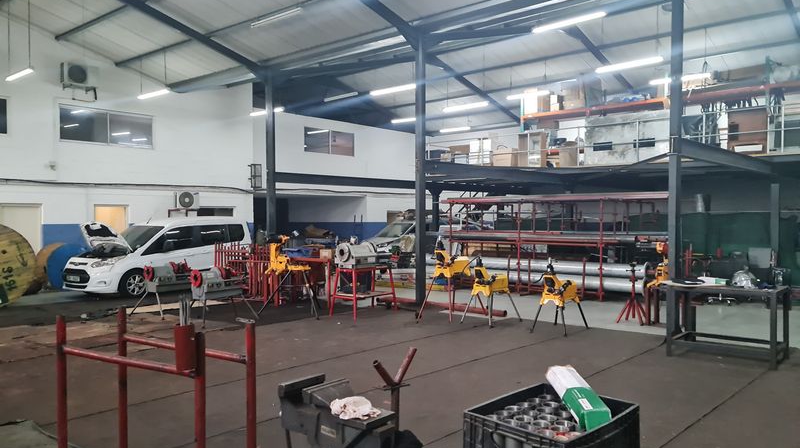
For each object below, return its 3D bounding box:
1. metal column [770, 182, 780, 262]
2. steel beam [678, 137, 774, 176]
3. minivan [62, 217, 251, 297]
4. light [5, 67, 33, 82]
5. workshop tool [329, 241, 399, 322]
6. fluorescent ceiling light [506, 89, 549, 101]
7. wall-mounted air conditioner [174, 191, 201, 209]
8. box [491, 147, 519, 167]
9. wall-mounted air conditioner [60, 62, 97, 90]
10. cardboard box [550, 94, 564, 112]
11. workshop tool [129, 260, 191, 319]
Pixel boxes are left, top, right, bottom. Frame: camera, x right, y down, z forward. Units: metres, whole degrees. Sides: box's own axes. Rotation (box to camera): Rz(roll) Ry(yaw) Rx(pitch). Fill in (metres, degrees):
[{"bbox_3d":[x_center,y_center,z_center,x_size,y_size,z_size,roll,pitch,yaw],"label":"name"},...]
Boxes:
[{"bbox_3d":[8.895,0.252,14.782,0.150,2.655,0.190,0,1,41],"label":"metal column"},{"bbox_3d":[6.506,-1.208,12.066,0.150,0.230,7.103,0,1,41],"label":"steel beam"},{"bbox_3d":[-5.816,0.733,15.334,1.900,1.840,4.420,0,1,33],"label":"minivan"},{"bbox_3d":[-7.984,-3.128,13.100,1.500,0.100,0.130,0,1,40],"label":"light"},{"bbox_3d":[-0.624,0.980,11.364,0.750,1.340,1.170,0,1,41],"label":"workshop tool"},{"bbox_3d":[4.151,-4.167,20.234,1.520,0.100,0.120,0,1,41],"label":"fluorescent ceiling light"},{"bbox_3d":[-6.109,-0.679,17.815,0.270,0.490,0.700,0,1,41],"label":"wall-mounted air conditioner"},{"bbox_3d":[3.014,-1.772,17.791,0.620,0.580,0.420,0,1,41],"label":"box"},{"bbox_3d":[-8.160,-3.755,15.846,0.290,0.540,0.800,0,1,41],"label":"wall-mounted air conditioner"},{"bbox_3d":[5.002,-3.804,19.782,0.290,0.550,0.360,0,1,40],"label":"cardboard box"},{"bbox_3d":[-4.205,1.179,11.624,0.840,1.000,1.140,0,1,41],"label":"workshop tool"}]

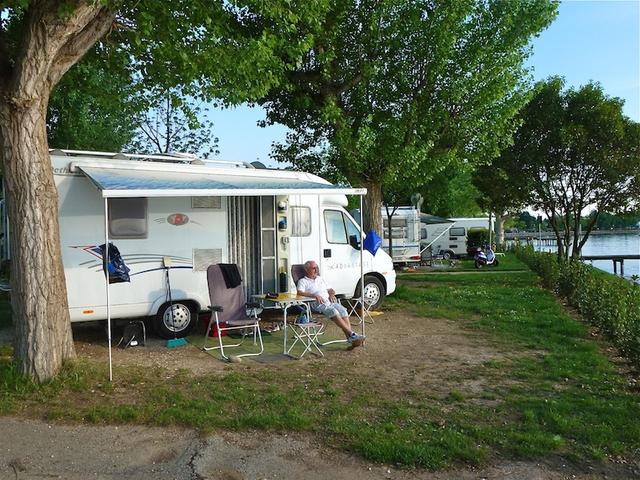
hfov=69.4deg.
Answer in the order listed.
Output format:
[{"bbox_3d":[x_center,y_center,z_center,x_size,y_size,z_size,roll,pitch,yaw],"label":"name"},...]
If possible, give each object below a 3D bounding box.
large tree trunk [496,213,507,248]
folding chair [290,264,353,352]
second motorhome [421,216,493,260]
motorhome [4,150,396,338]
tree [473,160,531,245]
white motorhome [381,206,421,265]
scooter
[{"bbox_3d":[14.915,-0.547,37.985,0.780,3.200,0.780,-1,1,0],"label":"large tree trunk"},{"bbox_3d":[0.023,0.954,7.095,0.630,1.130,0.760,-1,1,-37],"label":"folding chair"},{"bbox_3d":[7.584,-0.109,29.888,6.100,2.650,2.250,-1,1,0],"label":"second motorhome"},{"bbox_3d":[-1.668,0.113,8.776,6.750,2.820,2.280,-1,1,-28],"label":"motorhome"},{"bbox_3d":[14.888,-2.747,37.965,4.600,7.600,4.600,-1,1,0],"label":"tree"},{"bbox_3d":[3.383,-0.077,23.787,2.250,2.800,6.000,-1,1,0],"label":"white motorhome"},{"bbox_3d":[7.833,0.714,21.695,1.800,1.150,0.680,-1,1,-41],"label":"scooter"}]

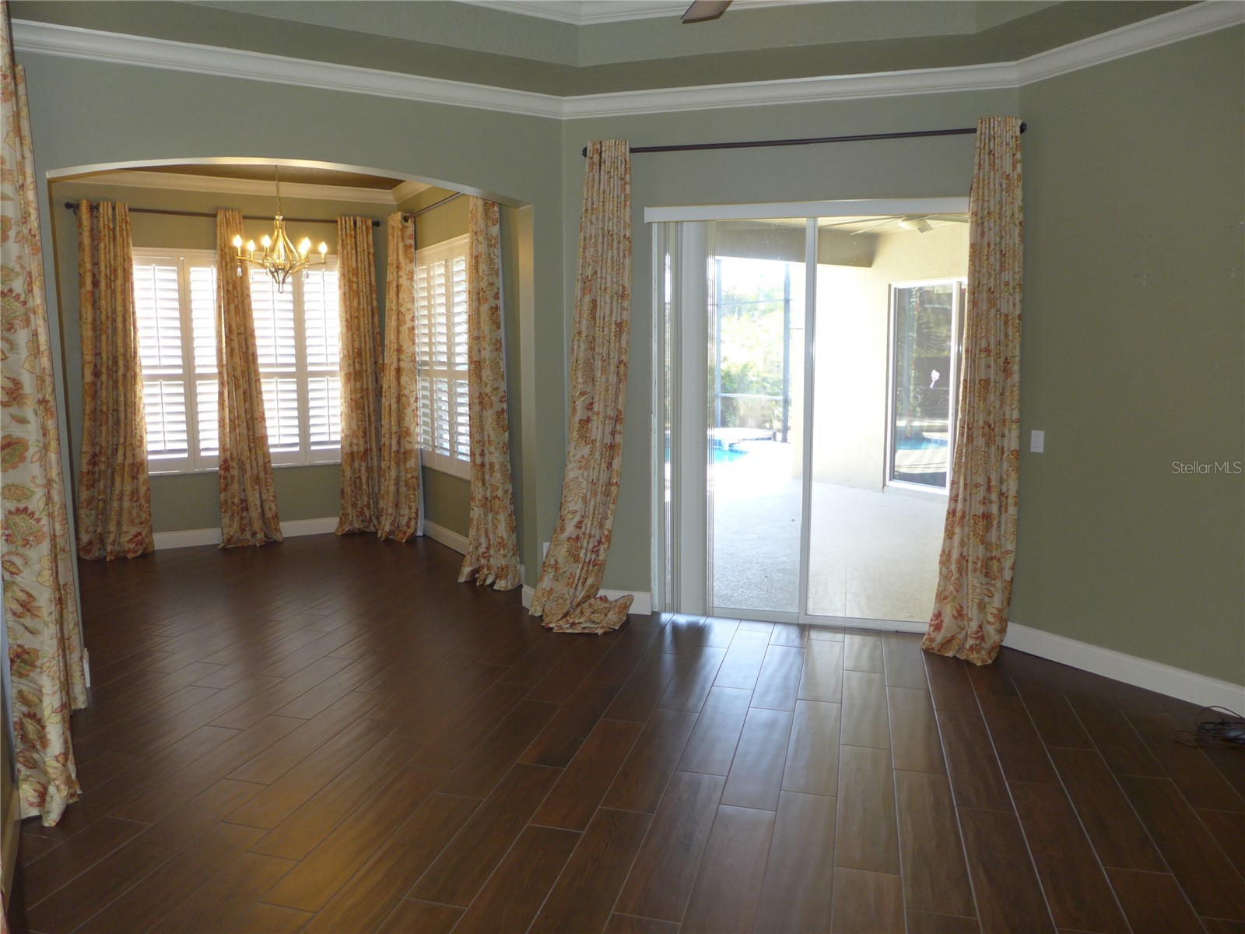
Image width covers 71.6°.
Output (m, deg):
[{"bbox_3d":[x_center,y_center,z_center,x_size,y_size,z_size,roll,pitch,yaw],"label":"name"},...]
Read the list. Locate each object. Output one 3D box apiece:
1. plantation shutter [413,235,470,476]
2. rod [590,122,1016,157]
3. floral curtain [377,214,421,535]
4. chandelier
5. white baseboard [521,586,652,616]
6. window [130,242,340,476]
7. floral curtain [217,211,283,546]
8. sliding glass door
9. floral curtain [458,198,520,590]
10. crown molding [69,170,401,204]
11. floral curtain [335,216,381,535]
[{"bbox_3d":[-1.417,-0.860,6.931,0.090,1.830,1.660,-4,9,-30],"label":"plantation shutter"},{"bbox_3d":[0.919,-1.774,4.675,2.400,0.050,0.080,2,8,15],"label":"rod"},{"bbox_3d":[-1.928,-0.766,7.481,0.310,2.800,0.430,-4,9,-30],"label":"floral curtain"},{"bbox_3d":[-2.325,-1.695,5.859,0.640,1.020,0.640,-4,9,-30],"label":"chandelier"},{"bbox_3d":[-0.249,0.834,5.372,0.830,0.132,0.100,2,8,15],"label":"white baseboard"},{"bbox_3d":[-3.169,-0.887,7.236,1.800,1.820,0.100,-4,9,-30],"label":"window"},{"bbox_3d":[-3.139,-0.711,7.136,0.500,2.790,0.220,-4,9,-30],"label":"floral curtain"},{"bbox_3d":[1.066,-0.280,4.956,1.780,2.410,0.100,2,8,15],"label":"sliding glass door"},{"bbox_3d":[-0.951,-0.568,5.867,0.310,2.800,0.440,-4,9,-30],"label":"floral curtain"},{"bbox_3d":[-3.092,-2.296,7.068,2.650,0.110,0.100,-4,9,-30],"label":"crown molding"},{"bbox_3d":[-2.337,-0.777,7.598,0.450,2.790,0.220,-4,9,-30],"label":"floral curtain"}]

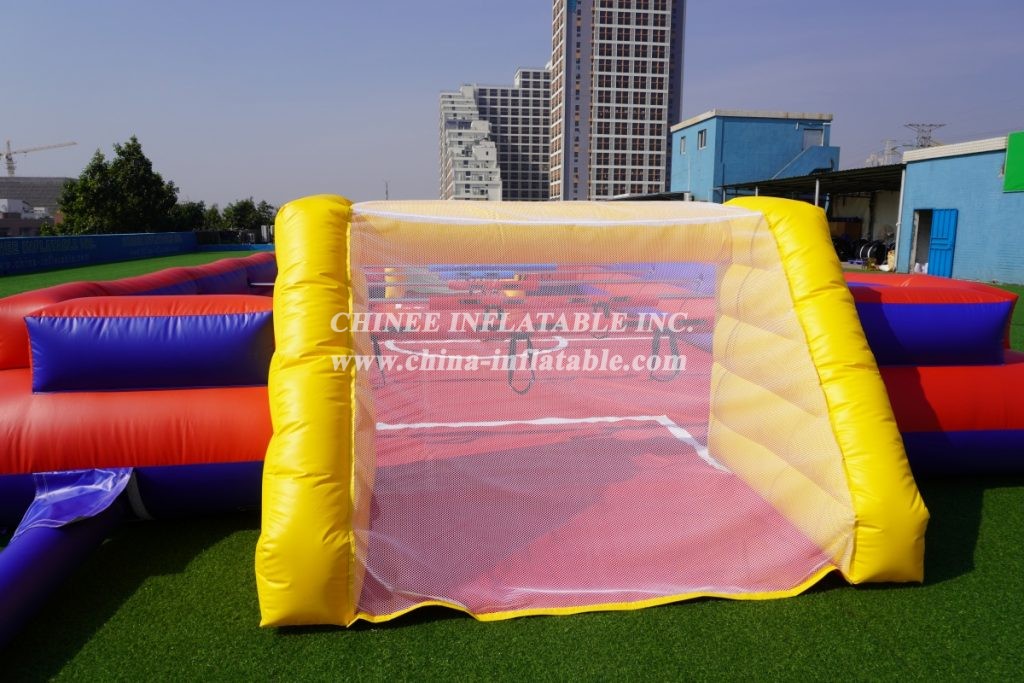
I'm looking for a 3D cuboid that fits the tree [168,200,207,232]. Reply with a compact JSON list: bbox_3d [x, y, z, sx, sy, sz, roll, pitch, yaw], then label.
[{"bbox_3d":[-24.409,-8.875,51.249,2.920,3.350,2.830,-1,10,-7],"label":"tree"}]

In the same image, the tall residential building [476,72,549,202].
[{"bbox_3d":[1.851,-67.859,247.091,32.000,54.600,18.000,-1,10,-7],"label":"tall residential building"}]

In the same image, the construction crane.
[{"bbox_3d":[-200.214,-66.919,288.084,79.800,38.000,3.500,7,12,34],"label":"construction crane"}]

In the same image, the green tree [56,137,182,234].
[{"bbox_3d":[-22.758,-8.409,39.157,6.430,6.470,5.980,-1,10,-7],"label":"green tree"}]

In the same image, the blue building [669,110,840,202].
[{"bbox_3d":[13.888,-9.221,40.846,7.000,7.700,6.800,-1,10,-7],"label":"blue building"}]

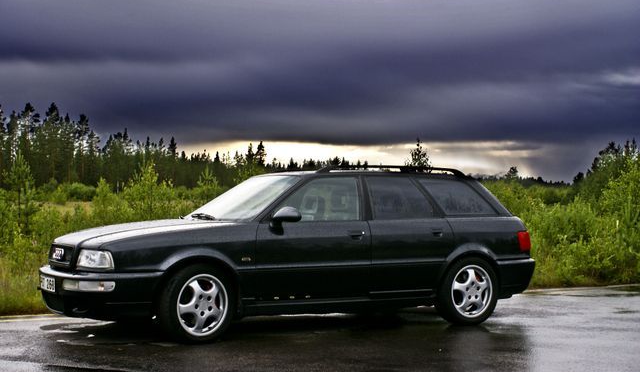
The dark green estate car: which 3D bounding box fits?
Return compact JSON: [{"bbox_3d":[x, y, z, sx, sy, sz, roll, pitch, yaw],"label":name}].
[{"bbox_3d":[-0.167,0.538,8.368,4.500,1.400,1.740,1,-1,-30],"label":"dark green estate car"}]

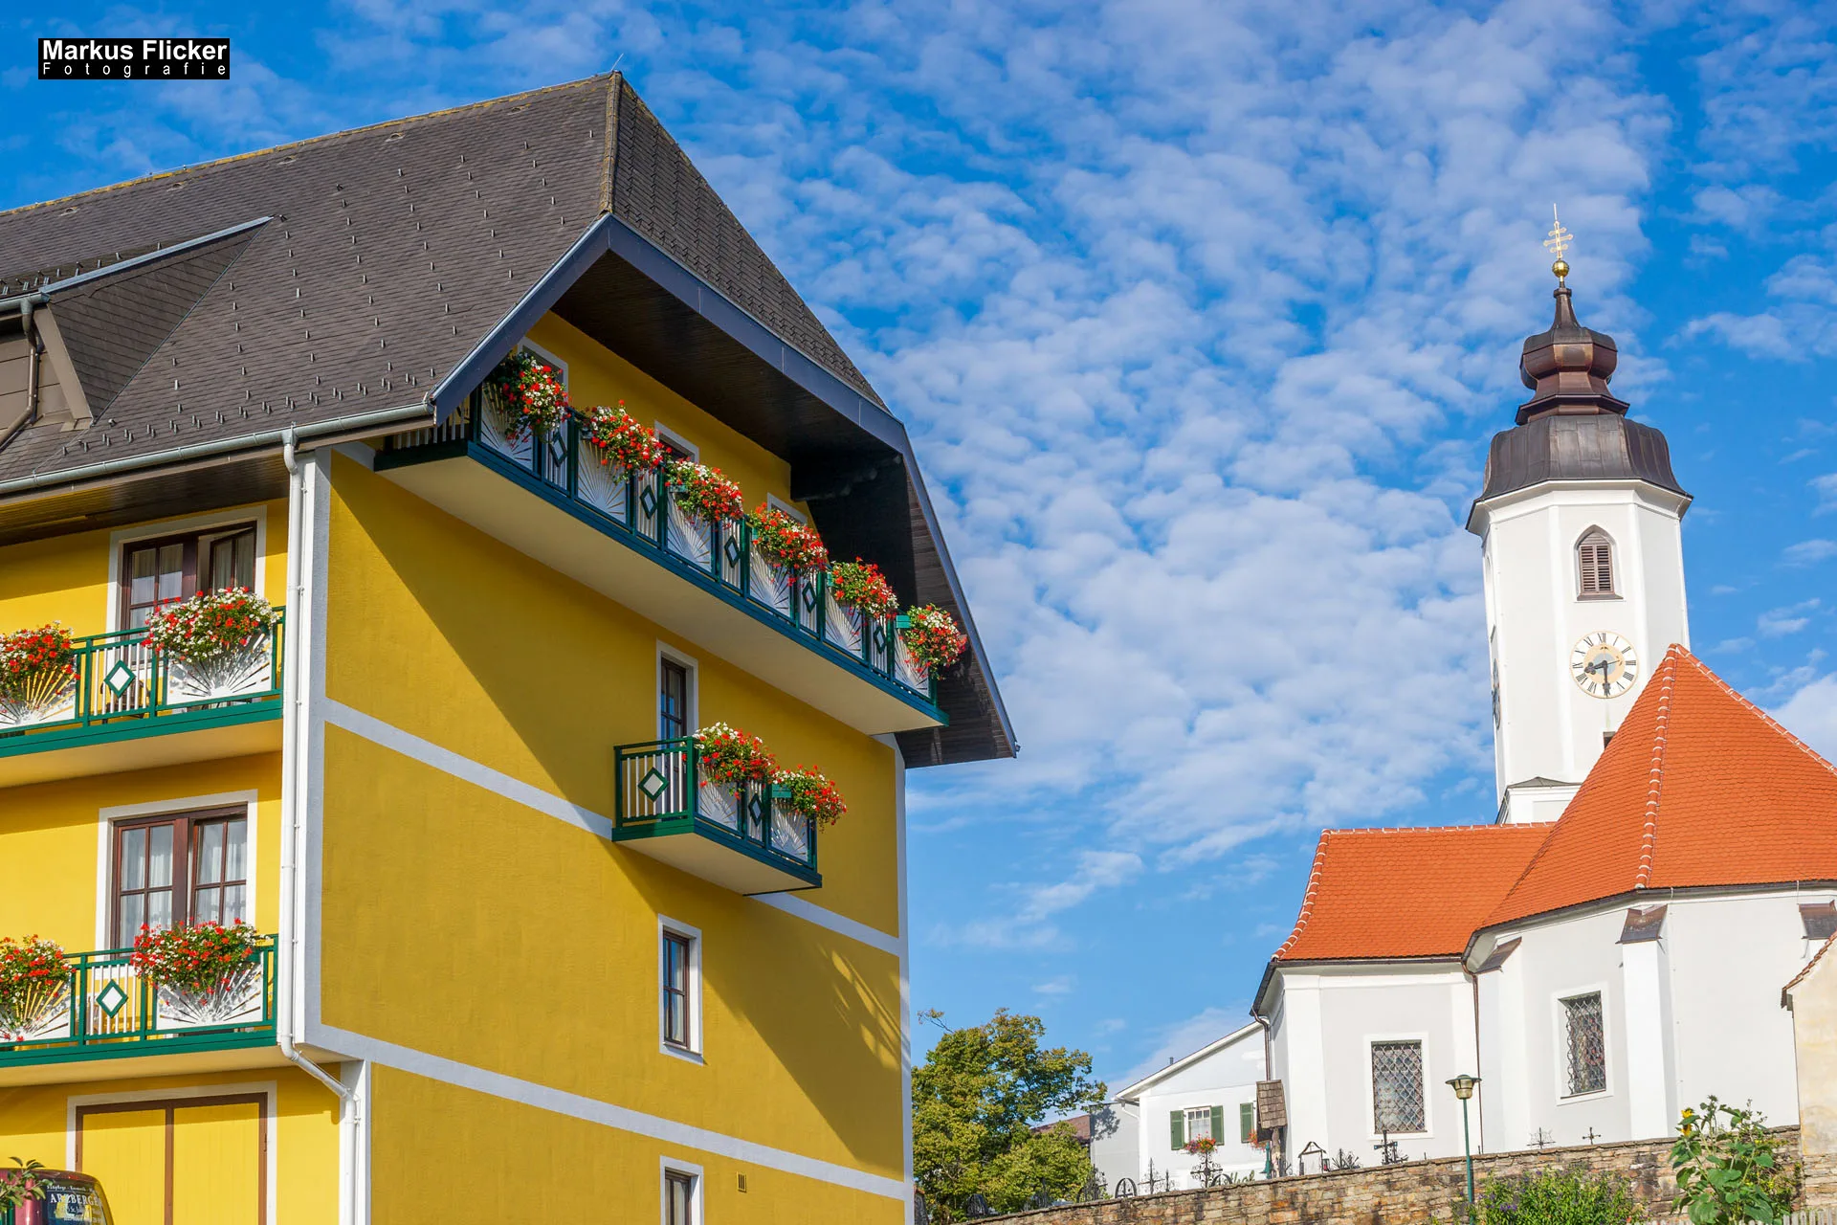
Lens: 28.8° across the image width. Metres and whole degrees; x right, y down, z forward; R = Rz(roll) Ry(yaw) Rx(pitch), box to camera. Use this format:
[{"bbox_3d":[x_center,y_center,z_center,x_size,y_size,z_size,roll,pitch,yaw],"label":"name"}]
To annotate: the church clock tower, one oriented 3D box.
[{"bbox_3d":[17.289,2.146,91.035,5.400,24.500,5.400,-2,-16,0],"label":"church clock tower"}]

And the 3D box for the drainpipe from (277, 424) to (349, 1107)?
[{"bbox_3d":[-5.757,1.437,34.218,0.200,6.474,1.150,-8,-17,21],"label":"drainpipe"}]

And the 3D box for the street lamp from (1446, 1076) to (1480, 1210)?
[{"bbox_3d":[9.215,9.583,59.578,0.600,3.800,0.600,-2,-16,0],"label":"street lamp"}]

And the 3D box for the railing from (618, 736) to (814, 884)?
[{"bbox_3d":[-2.271,2.376,41.004,0.970,1.080,3.470,-8,-17,21],"label":"railing"}]

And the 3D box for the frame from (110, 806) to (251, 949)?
[{"bbox_3d":[-7.307,2.684,35.333,1.581,1.442,0.140,-8,-17,21],"label":"frame"}]

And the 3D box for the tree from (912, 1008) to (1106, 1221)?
[{"bbox_3d":[1.823,12.635,85.791,5.900,6.200,5.700,-2,-16,0],"label":"tree"}]

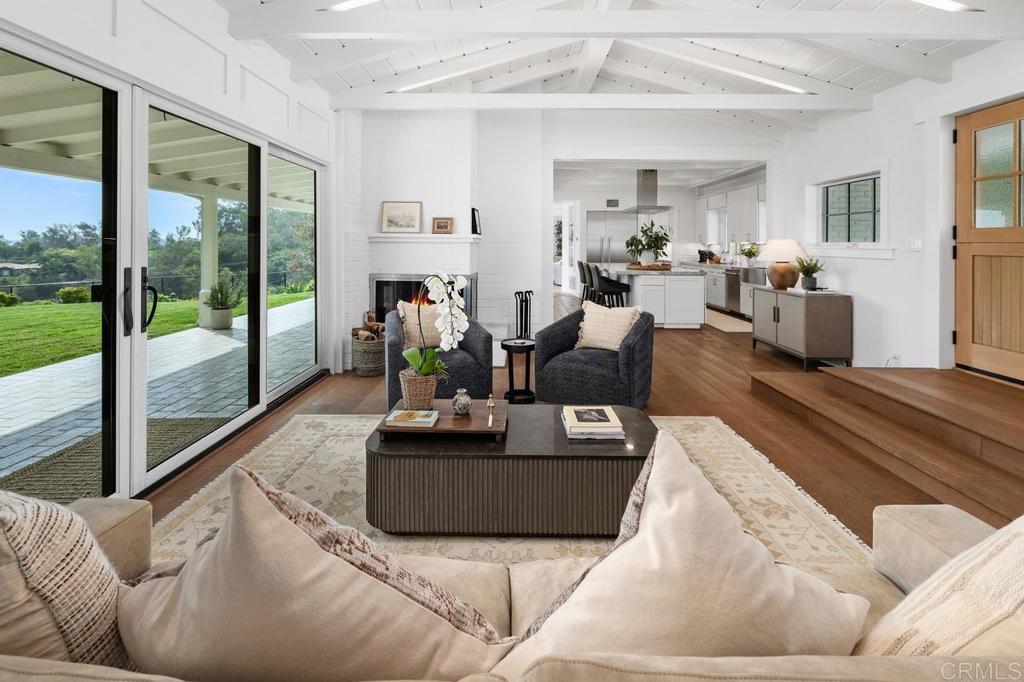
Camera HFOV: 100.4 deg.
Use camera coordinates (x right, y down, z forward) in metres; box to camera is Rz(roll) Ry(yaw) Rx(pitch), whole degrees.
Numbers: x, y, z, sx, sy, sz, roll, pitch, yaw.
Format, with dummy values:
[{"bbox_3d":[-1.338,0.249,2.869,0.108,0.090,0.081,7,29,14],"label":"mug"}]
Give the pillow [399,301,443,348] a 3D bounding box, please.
[{"bbox_3d":[-0.798,-0.146,4.030,0.520,0.480,0.180,-3,-9,-18],"label":"pillow"}]

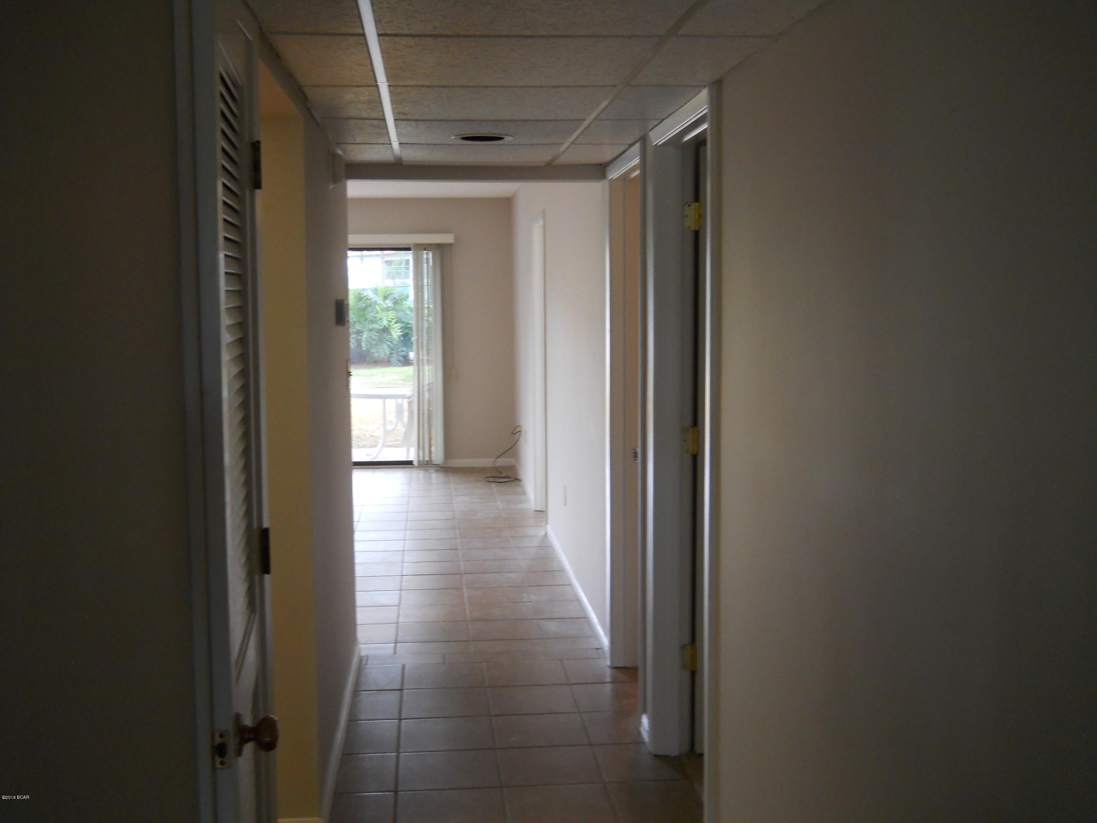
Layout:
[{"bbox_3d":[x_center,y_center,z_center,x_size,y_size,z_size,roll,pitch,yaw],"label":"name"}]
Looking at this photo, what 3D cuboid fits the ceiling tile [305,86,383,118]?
[{"bbox_3d":[-0.579,-0.886,3.344,0.215,0.018,0.594,-1,6,-6],"label":"ceiling tile"}]

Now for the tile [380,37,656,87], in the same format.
[{"bbox_3d":[-0.090,-0.839,2.795,0.604,0.020,0.584,-1,6,-6],"label":"tile"}]

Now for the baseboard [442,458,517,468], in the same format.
[{"bbox_3d":[-0.633,0.468,10.647,0.667,0.074,0.013,-1,6,-6],"label":"baseboard"}]

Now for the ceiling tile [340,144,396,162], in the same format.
[{"bbox_3d":[-0.701,-1.002,4.532,0.215,0.018,0.591,-1,6,-6],"label":"ceiling tile"}]

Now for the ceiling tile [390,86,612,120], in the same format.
[{"bbox_3d":[-0.150,-0.897,3.384,0.604,0.020,0.584,-1,6,-6],"label":"ceiling tile"}]

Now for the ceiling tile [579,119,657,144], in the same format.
[{"bbox_3d":[0.224,-0.960,4.000,0.217,0.020,0.584,-1,6,-6],"label":"ceiling tile"}]

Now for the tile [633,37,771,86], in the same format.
[{"bbox_3d":[0.341,-0.841,2.815,0.224,0.018,0.607,-1,6,-6],"label":"tile"}]

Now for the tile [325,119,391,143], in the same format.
[{"bbox_3d":[-0.640,-0.944,3.939,0.215,0.018,0.608,-1,6,-6],"label":"tile"}]

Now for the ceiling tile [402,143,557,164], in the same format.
[{"bbox_3d":[-0.271,-1.013,4.577,0.604,0.020,0.617,-1,6,-6],"label":"ceiling tile"}]

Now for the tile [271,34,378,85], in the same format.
[{"bbox_3d":[-0.516,-0.835,2.783,0.199,0.020,0.584,-1,6,-6],"label":"tile"}]

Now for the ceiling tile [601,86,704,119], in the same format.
[{"bbox_3d":[0.279,-0.900,3.418,0.224,0.018,0.610,-1,6,-6],"label":"ceiling tile"}]

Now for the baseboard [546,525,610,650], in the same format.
[{"bbox_3d":[0.126,0.906,6.306,0.015,0.083,2.750,-1,6,-6],"label":"baseboard"}]

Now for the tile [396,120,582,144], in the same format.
[{"bbox_3d":[-0.210,-0.954,3.972,0.604,0.020,0.584,-1,6,-6],"label":"tile"}]

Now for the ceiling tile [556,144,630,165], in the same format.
[{"bbox_3d":[0.153,-1.019,4.633,0.224,0.018,0.610,-1,6,-6],"label":"ceiling tile"}]

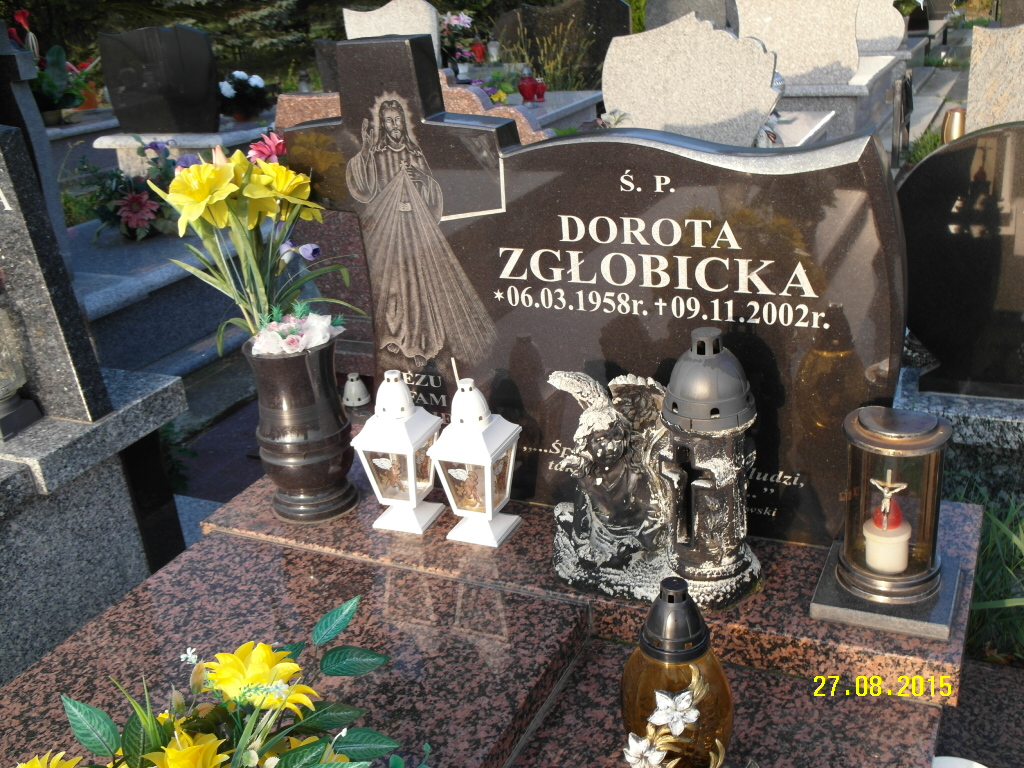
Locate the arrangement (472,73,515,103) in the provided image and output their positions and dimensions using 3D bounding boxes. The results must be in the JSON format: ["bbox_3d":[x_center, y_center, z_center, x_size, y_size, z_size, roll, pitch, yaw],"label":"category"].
[{"bbox_3d":[-0.112,-1.681,6.100,0.250,0.190,0.220,6,24,25],"label":"arrangement"}]

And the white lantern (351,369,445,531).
[{"bbox_3d":[-0.155,0.087,1.489,0.097,0.222,0.097,7,24,28],"label":"white lantern"}]

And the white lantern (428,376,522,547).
[{"bbox_3d":[-0.046,0.098,1.440,0.097,0.220,0.097,6,24,26],"label":"white lantern"}]

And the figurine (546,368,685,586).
[{"bbox_3d":[0.124,0.118,1.315,0.169,0.248,0.133,2,22,18],"label":"figurine"}]

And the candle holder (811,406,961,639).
[{"bbox_3d":[0.433,0.148,1.214,0.148,0.218,0.148,6,24,25],"label":"candle holder"}]

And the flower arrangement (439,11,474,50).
[{"bbox_3d":[-0.386,-2.457,7.400,0.250,0.270,0.230,6,24,25],"label":"flower arrangement"}]

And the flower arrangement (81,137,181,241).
[{"bbox_3d":[-1.230,-0.633,3.450,0.320,0.290,0.280,6,24,25],"label":"flower arrangement"}]

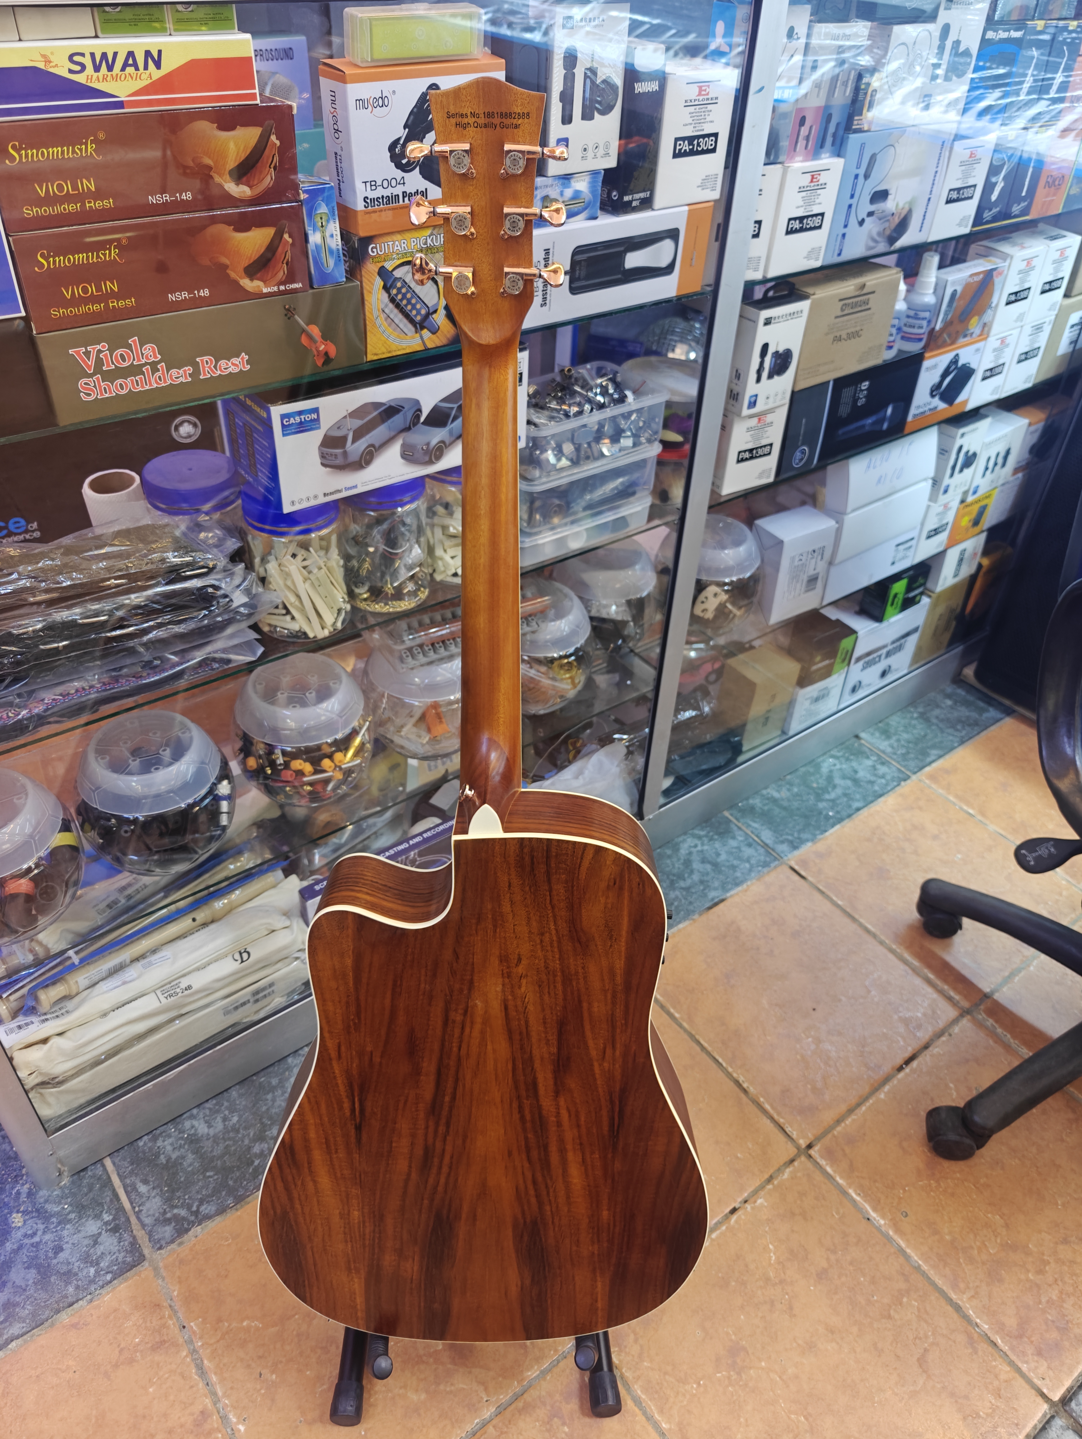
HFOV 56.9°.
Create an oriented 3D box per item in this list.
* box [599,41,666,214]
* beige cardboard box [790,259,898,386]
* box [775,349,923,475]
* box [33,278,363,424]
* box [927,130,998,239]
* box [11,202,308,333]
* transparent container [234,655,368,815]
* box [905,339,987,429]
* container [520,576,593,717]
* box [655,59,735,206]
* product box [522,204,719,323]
[{"bbox_3d":[0.081,-0.569,0.964,0.044,0.137,0.044,-24,46,-29],"label":"box"},{"bbox_3d":[0.367,-0.501,1.268,0.176,0.116,0.062,-26,47,-30],"label":"beige cardboard box"},{"bbox_3d":[0.400,-0.428,1.361,0.260,0.112,0.068,-24,46,-29],"label":"box"},{"bbox_3d":[-0.274,-0.305,0.788,0.249,0.064,0.092,-24,46,-29],"label":"box"},{"bbox_3d":[0.501,-0.673,1.255,0.091,0.109,0.067,-24,46,-29],"label":"box"},{"bbox_3d":[-0.297,-0.360,0.775,0.220,0.066,0.062,-24,46,-29],"label":"box"},{"bbox_3d":[-0.275,0.013,1.166,0.160,0.146,0.160,2,39,-1],"label":"transparent container"},{"bbox_3d":[0.571,-0.495,1.454,0.148,0.112,0.046,-24,46,-29],"label":"box"},{"bbox_3d":[-0.011,-0.100,1.382,0.164,0.151,0.164,2,39,-1],"label":"container"},{"bbox_3d":[0.131,-0.565,0.967,0.095,0.110,0.055,-26,47,-30],"label":"box"},{"bbox_3d":[0.053,-0.478,1.031,0.260,0.090,0.075,-24,46,-29],"label":"product box"}]

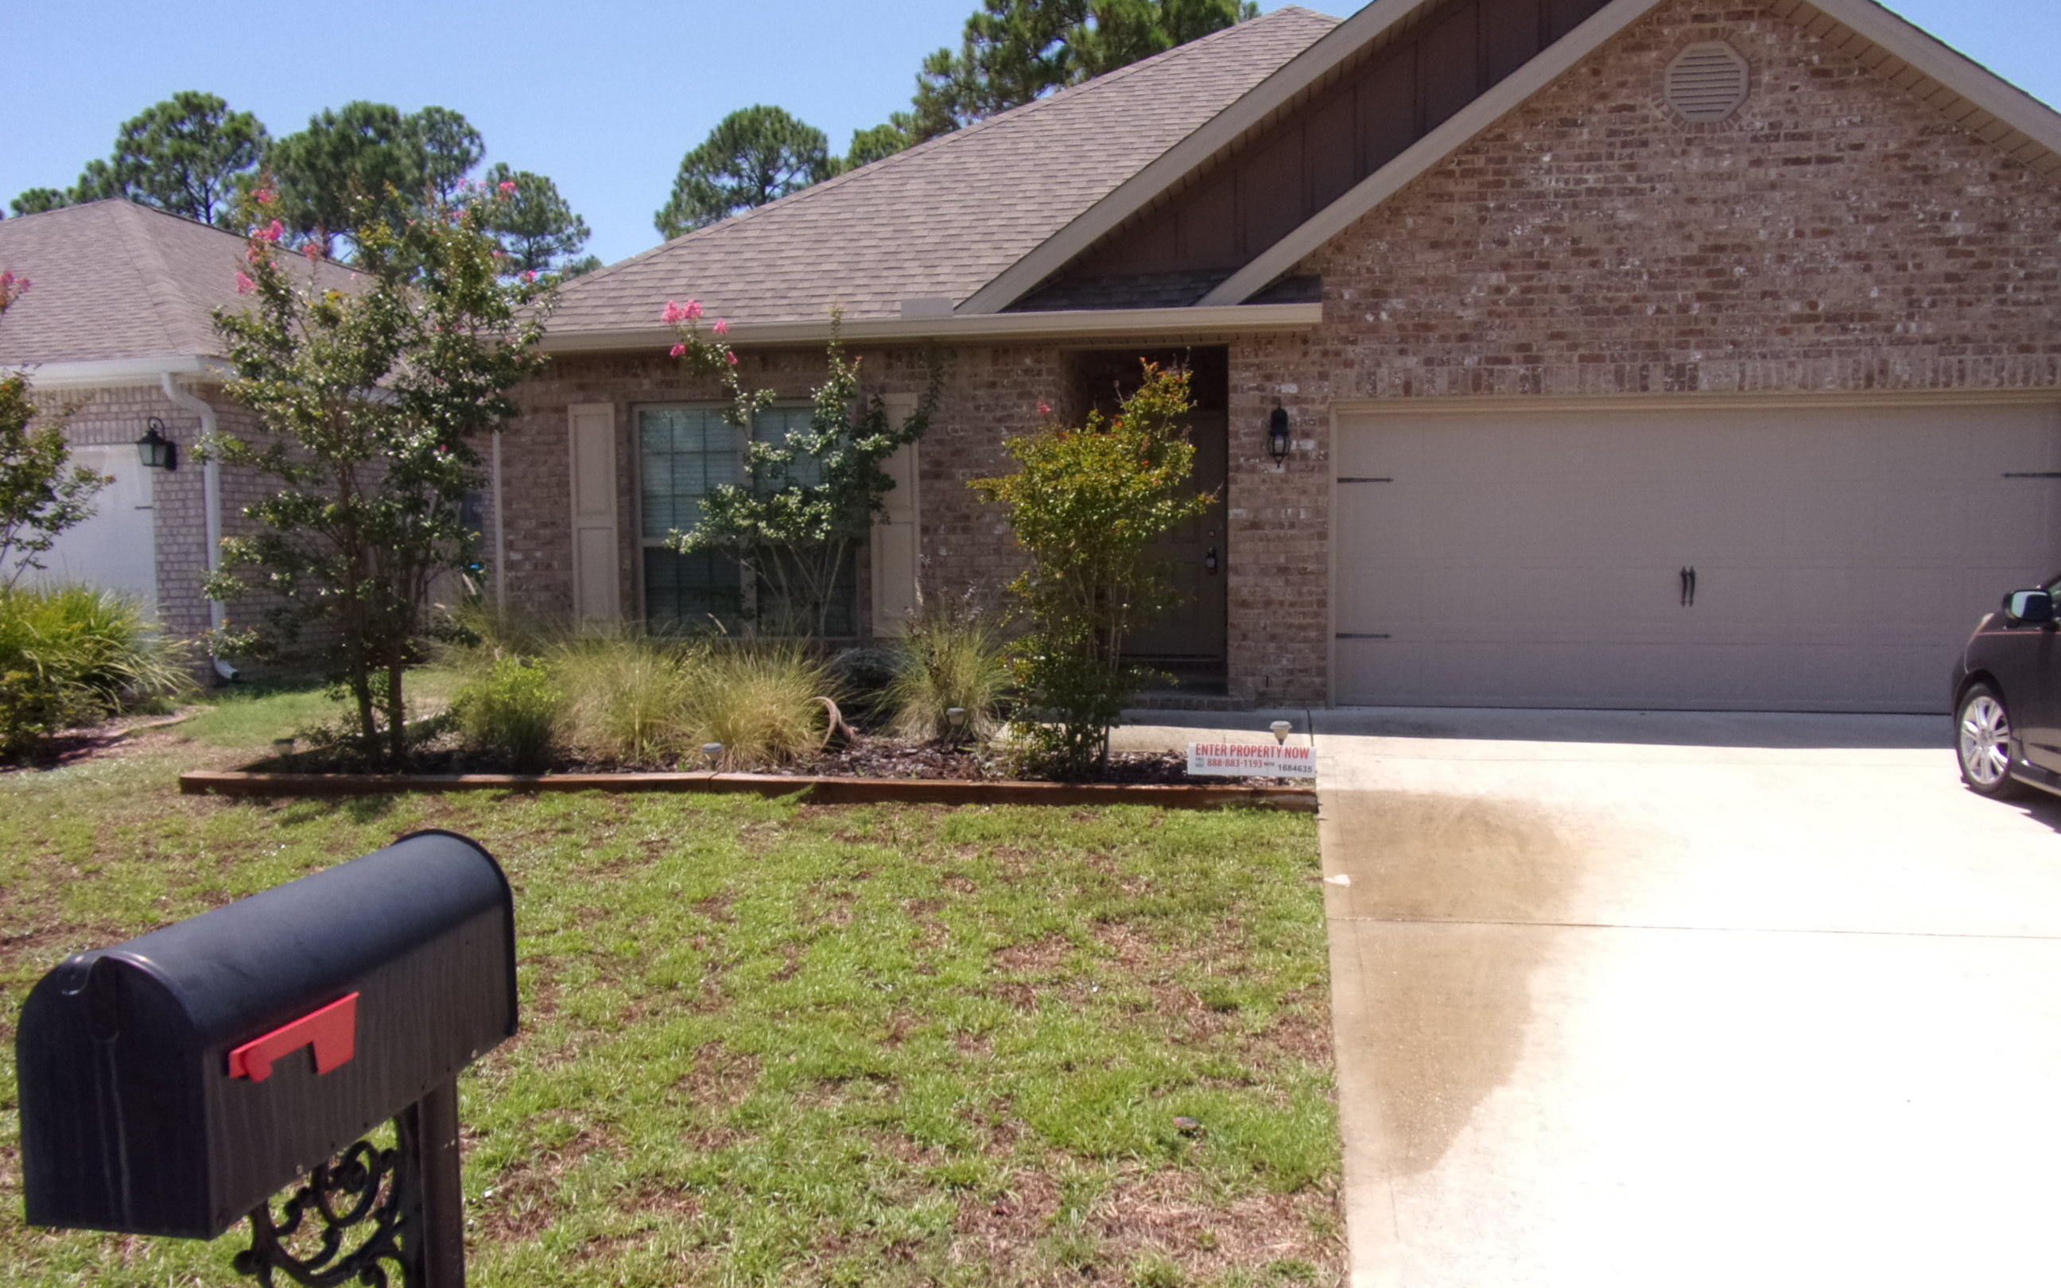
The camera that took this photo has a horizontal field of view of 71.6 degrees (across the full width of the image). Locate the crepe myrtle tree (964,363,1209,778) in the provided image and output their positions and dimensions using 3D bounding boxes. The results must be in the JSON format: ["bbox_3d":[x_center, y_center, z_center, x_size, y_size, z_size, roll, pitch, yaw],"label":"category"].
[{"bbox_3d":[0.346,-0.462,8.200,1.350,2.332,1.300,0,4,9],"label":"crepe myrtle tree"}]

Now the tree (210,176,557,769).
[{"bbox_3d":[-3.838,-0.995,8.400,1.850,3.462,1.750,0,4,9],"label":"tree"}]

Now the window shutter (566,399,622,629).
[{"bbox_3d":[-3.429,-0.953,11.207,0.380,1.820,0.050,0,4,9],"label":"window shutter"}]

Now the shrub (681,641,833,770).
[{"bbox_3d":[-1.623,0.347,8.500,0.900,0.721,0.880,0,4,9],"label":"shrub"}]

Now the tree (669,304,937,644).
[{"bbox_3d":[-1.603,-0.921,9.950,1.850,2.914,1.550,0,4,9],"label":"tree"}]

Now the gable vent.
[{"bbox_3d":[4.599,-3.817,9.715,0.550,0.550,0.060,0,4,9],"label":"gable vent"}]

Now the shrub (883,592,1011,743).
[{"bbox_3d":[-0.537,0.143,9.250,0.840,0.961,0.820,0,4,9],"label":"shrub"}]

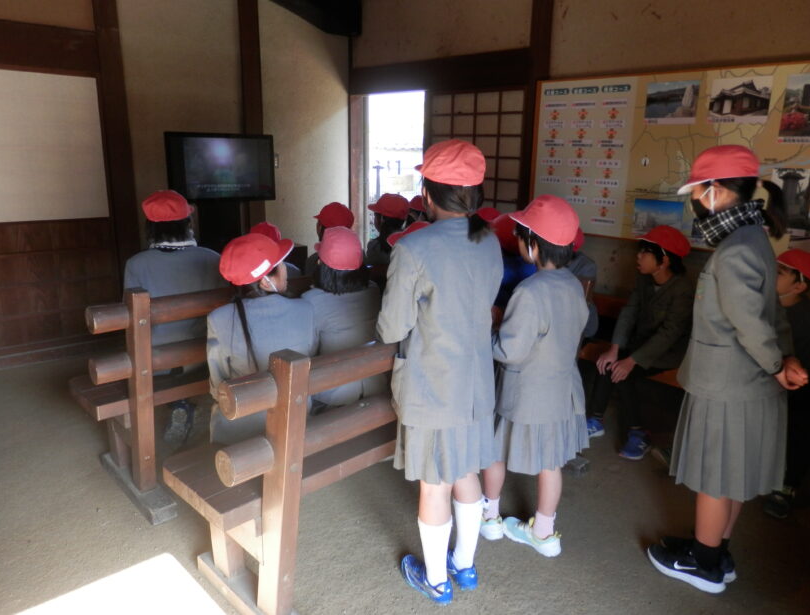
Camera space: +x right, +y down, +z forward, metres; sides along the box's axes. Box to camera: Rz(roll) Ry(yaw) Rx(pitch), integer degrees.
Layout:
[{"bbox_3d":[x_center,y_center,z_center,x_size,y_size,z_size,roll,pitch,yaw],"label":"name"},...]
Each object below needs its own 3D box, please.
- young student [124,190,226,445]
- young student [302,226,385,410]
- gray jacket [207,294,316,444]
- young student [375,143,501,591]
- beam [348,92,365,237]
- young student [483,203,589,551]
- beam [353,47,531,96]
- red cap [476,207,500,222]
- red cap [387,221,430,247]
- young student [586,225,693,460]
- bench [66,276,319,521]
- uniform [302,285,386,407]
[{"bbox_3d":[-1.043,0.075,2.670,0.420,1.210,0.540,-8,18,-32],"label":"young student"},{"bbox_3d":[-0.308,0.242,2.252,0.400,1.140,0.560,-8,18,-32],"label":"young student"},{"bbox_3d":[-0.460,0.200,1.936,0.400,0.530,0.320,-7,17,-29],"label":"gray jacket"},{"bbox_3d":[0.123,0.215,1.833,0.400,1.430,0.290,-11,19,-38],"label":"young student"},{"bbox_3d":[-0.403,-0.894,5.168,0.120,1.800,0.130,-12,20,-40],"label":"beam"},{"bbox_3d":[0.432,0.254,2.041,0.290,1.260,0.380,14,20,38],"label":"young student"},{"bbox_3d":[0.190,-1.676,4.262,0.140,0.210,1.860,-12,20,-40],"label":"beam"},{"bbox_3d":[0.464,-0.517,3.500,0.250,0.140,0.180,8,15,24],"label":"red cap"},{"bbox_3d":[0.043,-0.268,2.230,0.250,0.135,0.185,12,18,33],"label":"red cap"},{"bbox_3d":[1.126,0.145,2.824,0.570,1.090,0.430,-6,17,-26],"label":"young student"},{"bbox_3d":[-0.569,0.224,2.868,1.780,0.840,0.620,-12,20,-40],"label":"bench"},{"bbox_3d":[-0.255,0.150,2.136,0.390,0.530,0.320,-8,18,-32],"label":"uniform"}]

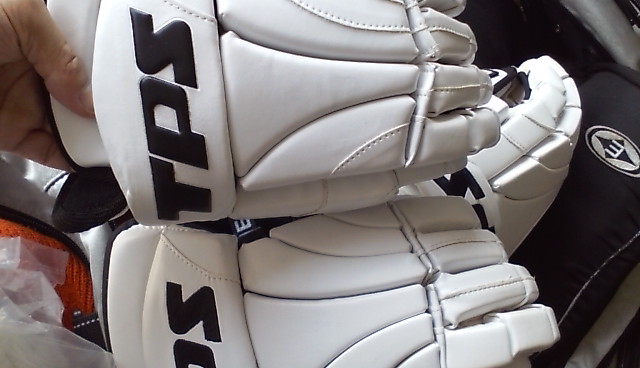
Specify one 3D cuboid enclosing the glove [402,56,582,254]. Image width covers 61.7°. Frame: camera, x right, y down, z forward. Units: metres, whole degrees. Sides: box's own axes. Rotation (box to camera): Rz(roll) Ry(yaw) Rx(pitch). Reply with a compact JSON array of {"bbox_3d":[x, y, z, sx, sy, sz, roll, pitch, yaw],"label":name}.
[{"bbox_3d":[0.172,-0.019,0.580,0.130,0.160,0.280,24,56,40],"label":"glove"}]

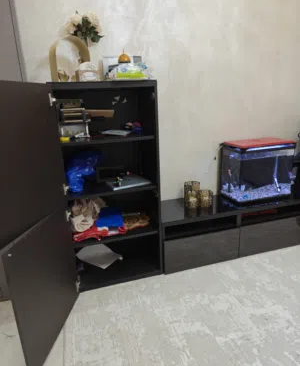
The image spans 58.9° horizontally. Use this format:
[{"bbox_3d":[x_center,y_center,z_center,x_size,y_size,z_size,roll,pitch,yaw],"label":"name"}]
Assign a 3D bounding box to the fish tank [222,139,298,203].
[{"bbox_3d":[0.864,-0.103,2.174,0.460,0.435,0.285,-6,16,-13],"label":"fish tank"}]

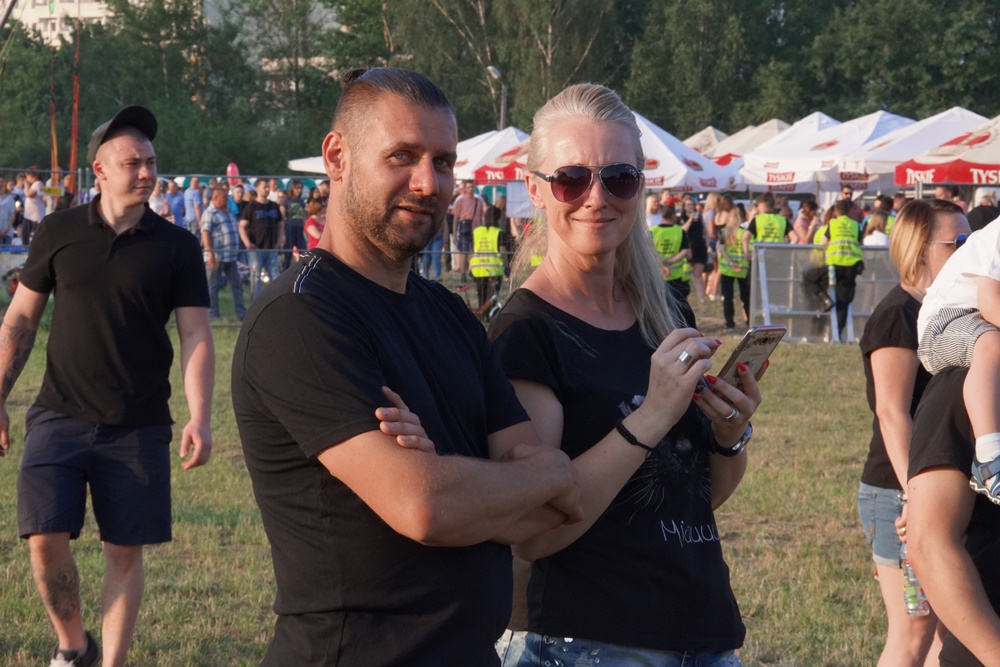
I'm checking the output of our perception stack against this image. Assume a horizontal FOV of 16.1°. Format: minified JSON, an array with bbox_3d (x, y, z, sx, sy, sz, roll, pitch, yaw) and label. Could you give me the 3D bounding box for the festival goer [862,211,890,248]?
[{"bbox_3d":[4.693,-0.745,43.800,0.450,1.580,0.320,0,2,-12],"label":"festival goer"}]

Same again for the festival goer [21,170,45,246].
[{"bbox_3d":[-7.657,-1.822,58.030,0.420,1.750,0.480,1,2,-18],"label":"festival goer"}]

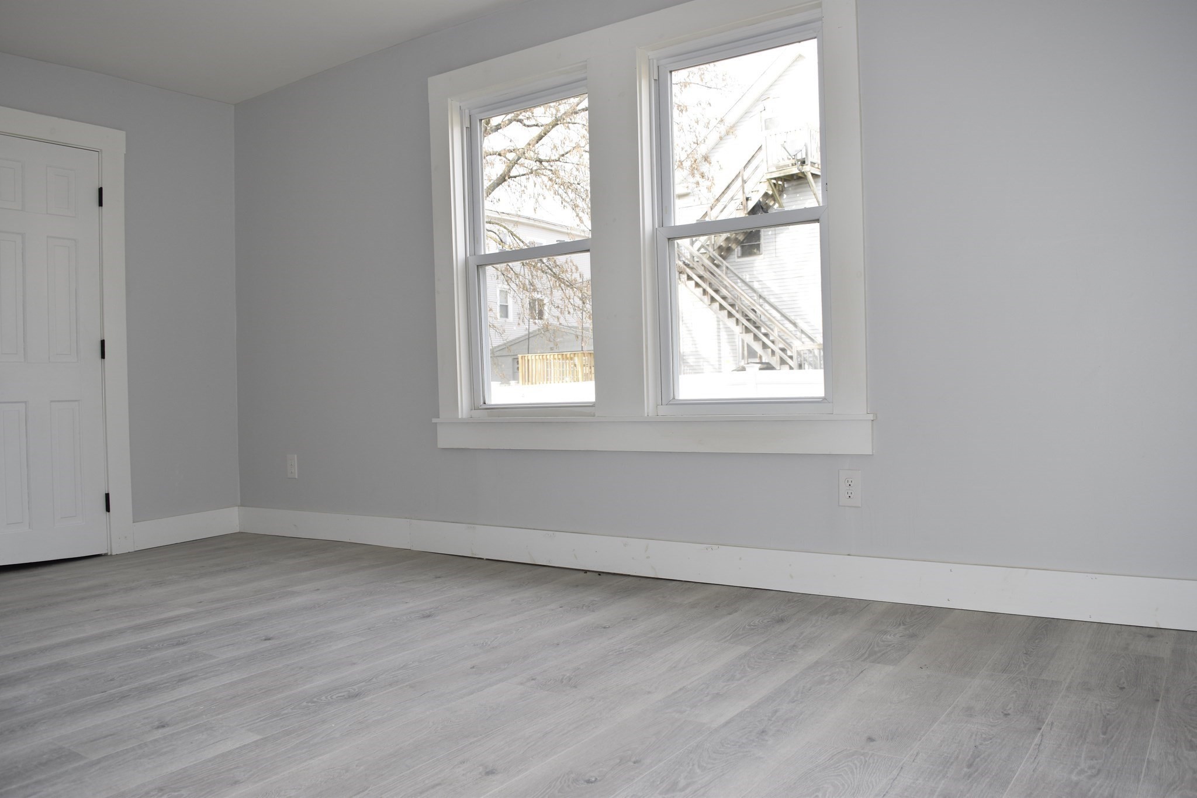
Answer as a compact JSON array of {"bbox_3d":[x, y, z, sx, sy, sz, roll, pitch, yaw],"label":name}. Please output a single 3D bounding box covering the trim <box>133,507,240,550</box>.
[{"bbox_3d":[-2.119,0.662,4.636,0.019,0.140,0.578,-1,1,34],"label":"trim"}]

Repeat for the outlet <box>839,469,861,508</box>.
[{"bbox_3d":[0.839,0.298,2.995,0.077,0.122,0.008,-1,1,34],"label":"outlet"}]

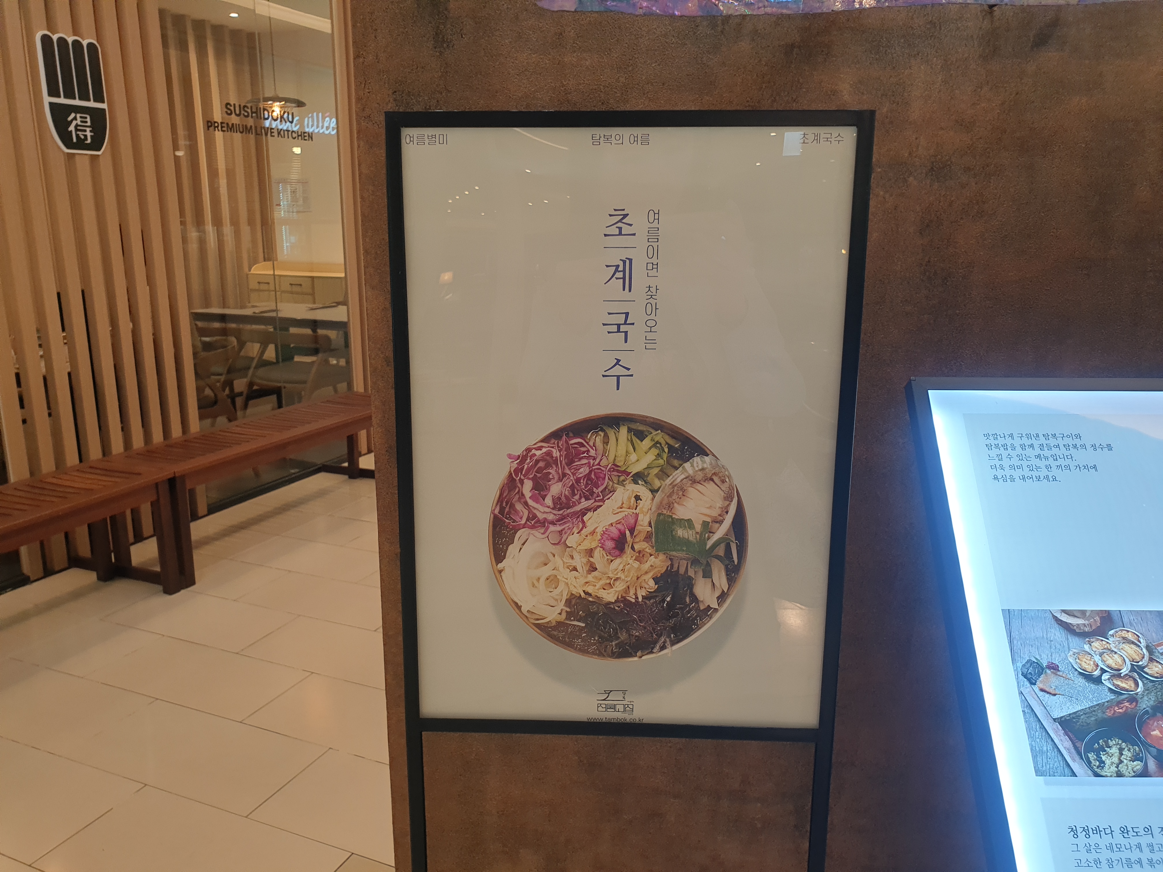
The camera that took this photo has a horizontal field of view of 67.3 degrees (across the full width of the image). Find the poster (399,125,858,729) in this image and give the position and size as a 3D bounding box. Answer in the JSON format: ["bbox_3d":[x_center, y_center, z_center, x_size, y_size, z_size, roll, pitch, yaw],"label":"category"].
[{"bbox_3d":[0.039,0.007,0.851,0.415,0.590,0.020,1,11,2],"label":"poster"}]

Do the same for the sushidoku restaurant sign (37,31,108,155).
[{"bbox_3d":[-1.866,-1.255,3.212,0.030,0.410,0.253,6,14,22],"label":"sushidoku restaurant sign"}]

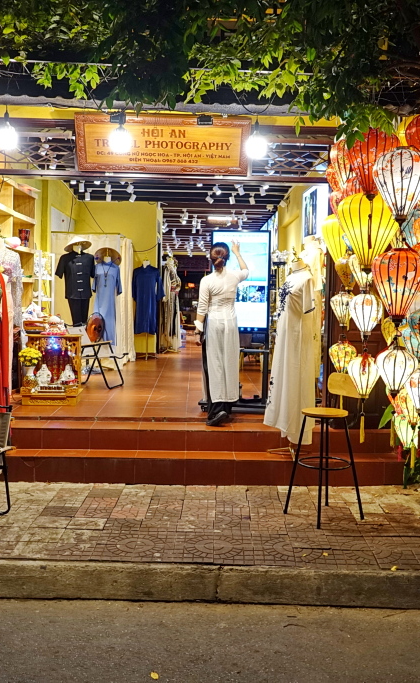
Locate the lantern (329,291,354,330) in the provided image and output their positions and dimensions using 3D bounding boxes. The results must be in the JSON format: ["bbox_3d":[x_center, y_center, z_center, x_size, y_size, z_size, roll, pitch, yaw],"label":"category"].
[{"bbox_3d":[0.968,-0.235,5.018,0.180,0.279,0.180,1,4,-1],"label":"lantern"}]

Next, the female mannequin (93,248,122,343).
[{"bbox_3d":[-1.408,-0.394,9.364,0.430,1.700,0.340,1,4,-1],"label":"female mannequin"}]

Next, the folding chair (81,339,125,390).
[{"bbox_3d":[-1.312,0.148,7.890,0.600,0.745,0.540,2,4,13],"label":"folding chair"}]

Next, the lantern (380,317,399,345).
[{"bbox_3d":[1.321,-0.072,4.900,0.205,0.255,0.205,1,4,-1],"label":"lantern"}]

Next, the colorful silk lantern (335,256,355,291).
[{"bbox_3d":[1.022,-0.513,5.150,0.166,0.256,0.166,1,4,0],"label":"colorful silk lantern"}]

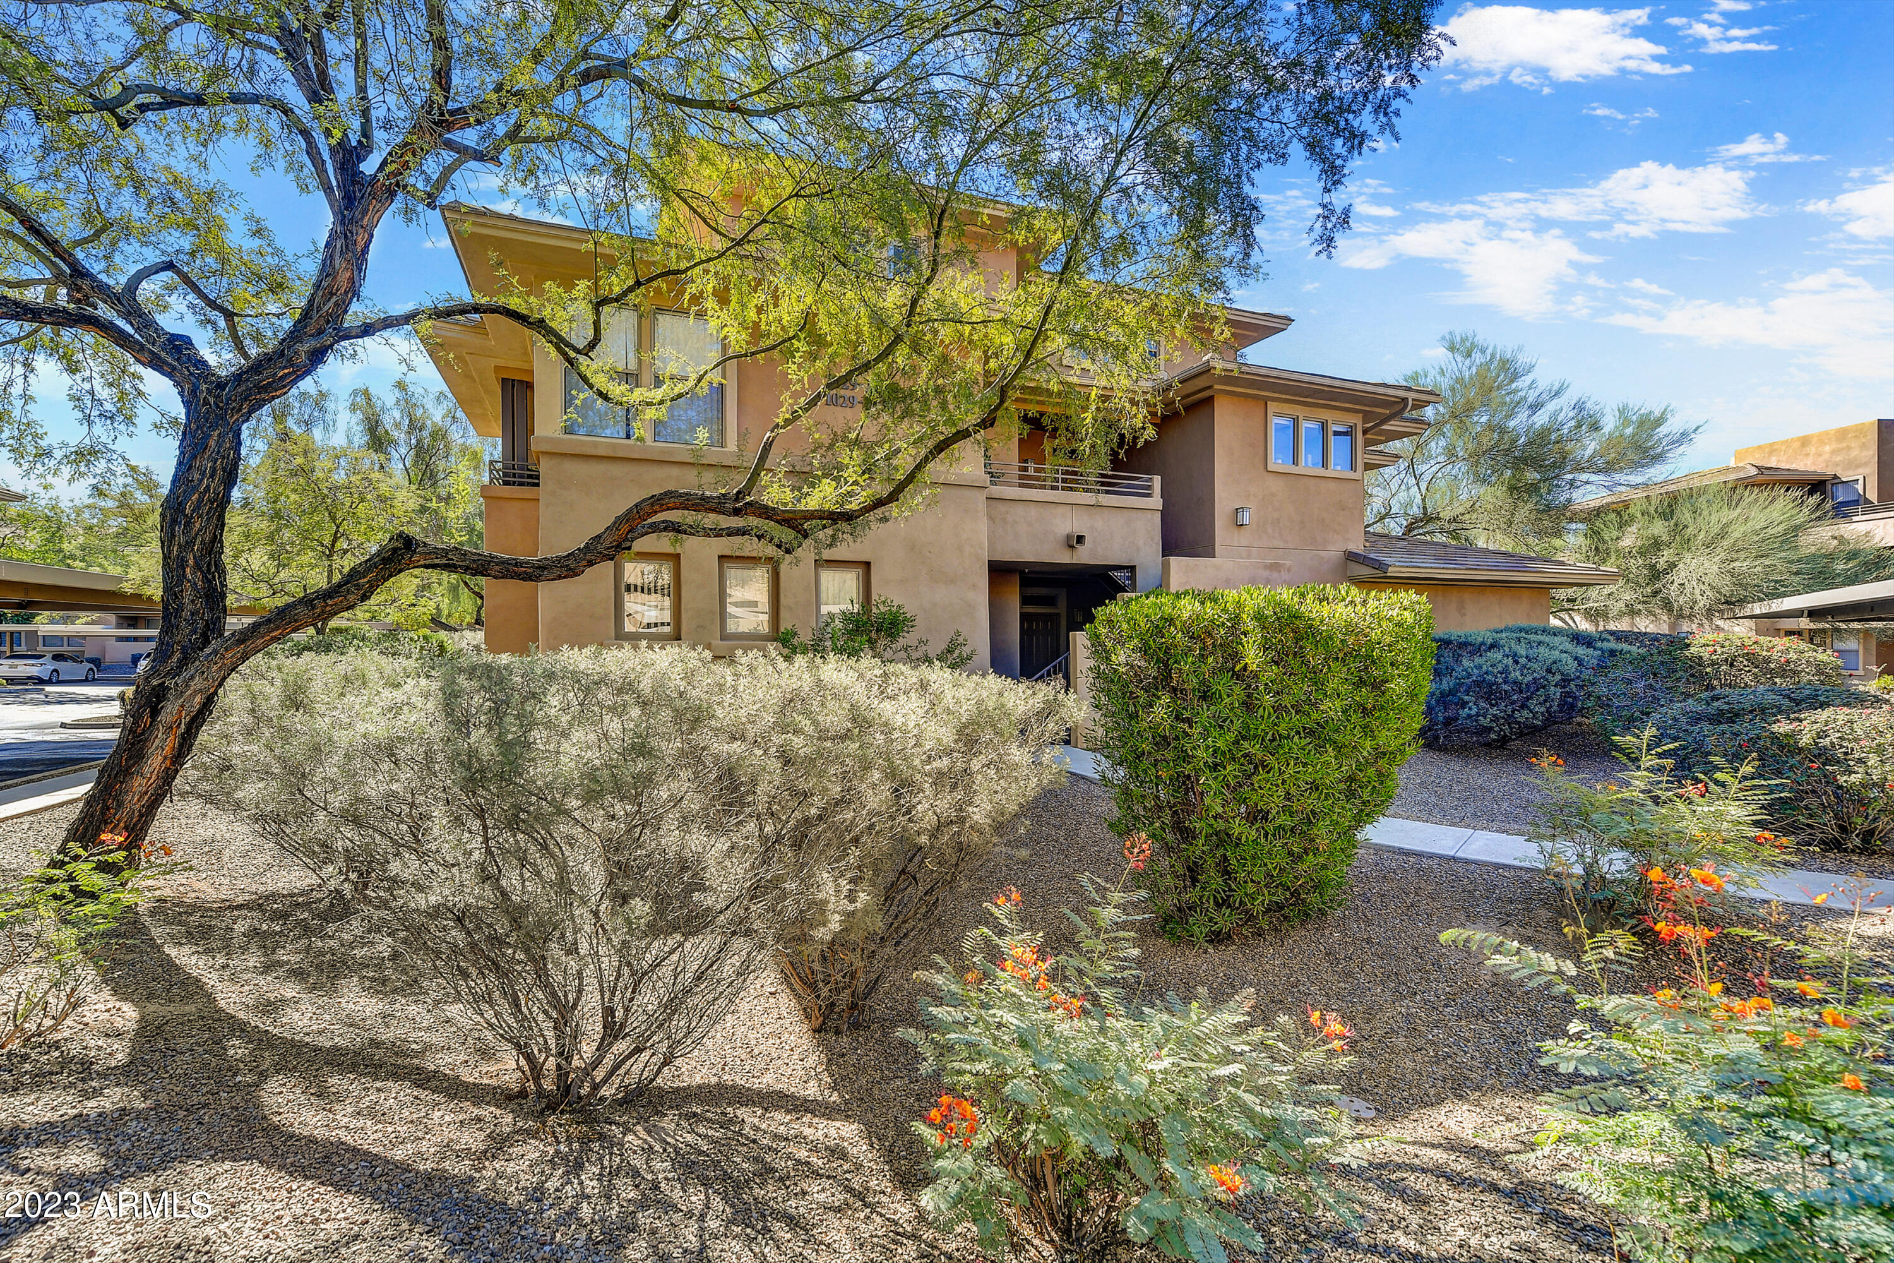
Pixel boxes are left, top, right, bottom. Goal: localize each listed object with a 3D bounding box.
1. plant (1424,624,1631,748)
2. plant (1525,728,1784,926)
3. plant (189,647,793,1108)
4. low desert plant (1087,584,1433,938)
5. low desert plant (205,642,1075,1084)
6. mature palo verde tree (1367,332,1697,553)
[{"bbox_3d":[8.500,0.780,11.200,3.000,1.700,2.400,0,0,-20],"label":"plant"},{"bbox_3d":[3.880,1.120,4.080,1.200,1.070,1.100,0,0,-20],"label":"plant"},{"bbox_3d":[-1.460,0.850,2.670,1.850,1.600,1.750,0,0,-20],"label":"plant"},{"bbox_3d":[1.790,0.710,4.380,1.700,1.880,1.450,0,0,-20],"label":"low desert plant"},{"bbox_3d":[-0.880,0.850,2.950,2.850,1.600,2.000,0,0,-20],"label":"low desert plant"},{"bbox_3d":[12.900,-2.650,17.200,7.200,8.600,6.500,0,0,-20],"label":"mature palo verde tree"}]

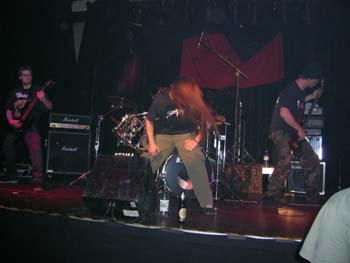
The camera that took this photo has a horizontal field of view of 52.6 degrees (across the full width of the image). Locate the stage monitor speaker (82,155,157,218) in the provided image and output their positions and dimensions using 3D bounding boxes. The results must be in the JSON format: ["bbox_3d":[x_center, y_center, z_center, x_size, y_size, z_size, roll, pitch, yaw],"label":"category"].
[{"bbox_3d":[-0.551,0.542,3.580,0.560,0.560,0.620,2,-1,11],"label":"stage monitor speaker"}]

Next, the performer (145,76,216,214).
[{"bbox_3d":[0.059,0.139,3.800,0.740,1.430,0.650,3,-1,-4],"label":"performer"}]

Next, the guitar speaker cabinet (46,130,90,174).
[{"bbox_3d":[-1.981,0.383,6.650,0.740,0.780,0.370,3,-1,-4],"label":"guitar speaker cabinet"}]

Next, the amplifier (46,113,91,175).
[{"bbox_3d":[-1.981,0.223,6.650,0.740,1.100,0.370,3,-1,-4],"label":"amplifier"}]

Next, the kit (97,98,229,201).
[{"bbox_3d":[-0.194,0.194,5.500,1.980,1.380,1.500,3,-1,-2],"label":"kit"}]

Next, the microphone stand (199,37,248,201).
[{"bbox_3d":[0.651,-0.168,4.750,0.660,2.140,0.520,3,-1,0],"label":"microphone stand"}]

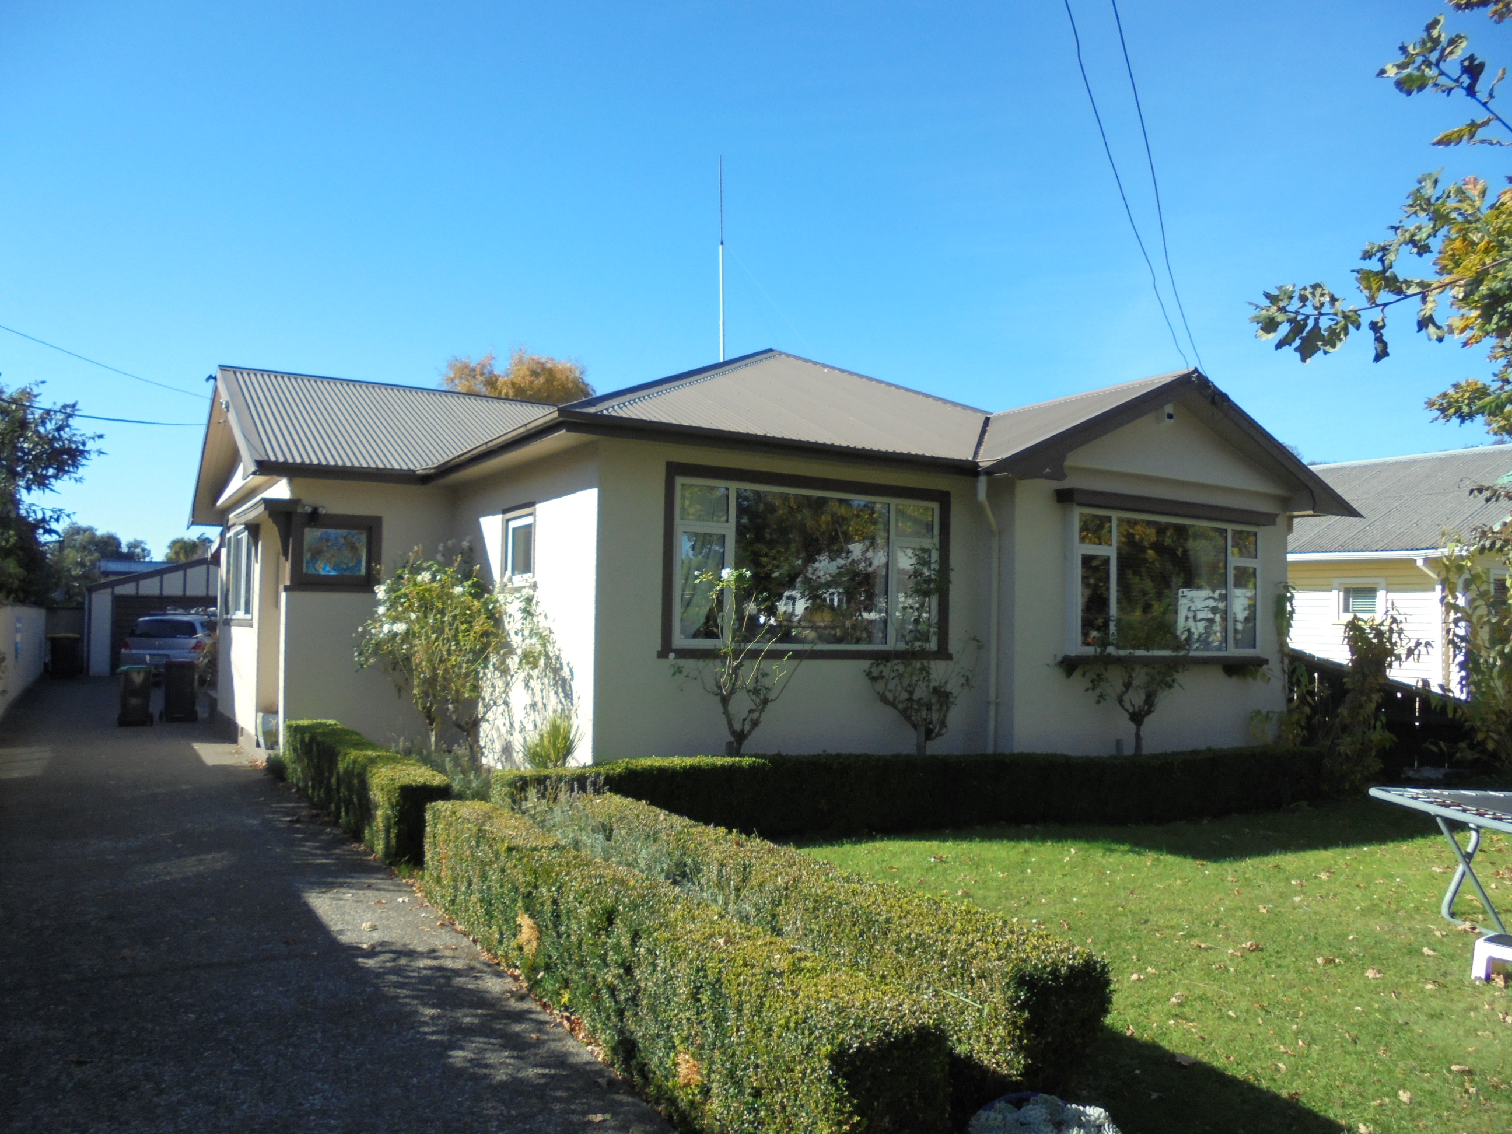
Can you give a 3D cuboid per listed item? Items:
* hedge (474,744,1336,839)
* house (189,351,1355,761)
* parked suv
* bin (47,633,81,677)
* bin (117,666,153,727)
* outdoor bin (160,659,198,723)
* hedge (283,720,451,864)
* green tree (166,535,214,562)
[{"bbox_3d":[1.644,1.730,8.923,7.300,0.480,0.650,2,-3,-24],"label":"hedge"},{"bbox_3d":[-1.267,-0.167,15.679,10.965,5.151,13.464,3,-3,-30],"label":"house"},{"bbox_3d":[-14.632,2.039,28.550,1.780,1.660,4.400,2,-3,-21],"label":"parked suv"},{"bbox_3d":[-16.916,2.169,27.800,0.720,1.070,0.600,3,-3,-30],"label":"bin"},{"bbox_3d":[-9.556,1.993,17.500,0.480,0.950,0.540,3,-3,-30],"label":"bin"},{"bbox_3d":[-9.533,2.063,18.800,0.490,1.030,0.550,3,-3,-30],"label":"outdoor bin"},{"bbox_3d":[-3.148,1.703,9.088,0.520,0.540,4.600,3,-3,-30],"label":"hedge"},{"bbox_3d":[-25.828,1.109,51.875,3.000,5.200,3.000,3,-3,-30],"label":"green tree"}]

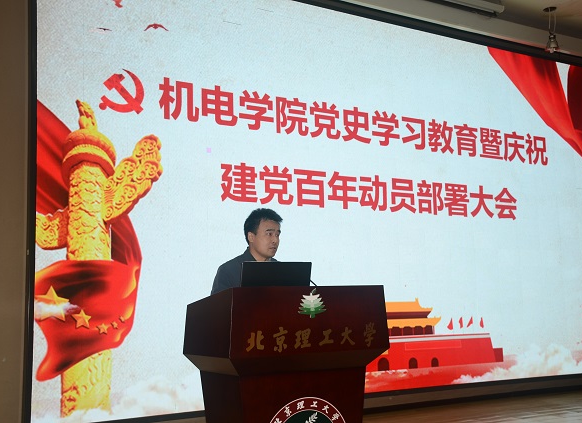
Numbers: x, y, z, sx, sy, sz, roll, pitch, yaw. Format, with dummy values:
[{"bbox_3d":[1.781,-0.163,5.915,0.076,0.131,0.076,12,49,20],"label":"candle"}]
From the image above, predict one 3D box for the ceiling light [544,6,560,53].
[{"bbox_3d":[2.593,-1.799,7.050,0.130,0.430,0.130,-4,-7,29],"label":"ceiling light"}]

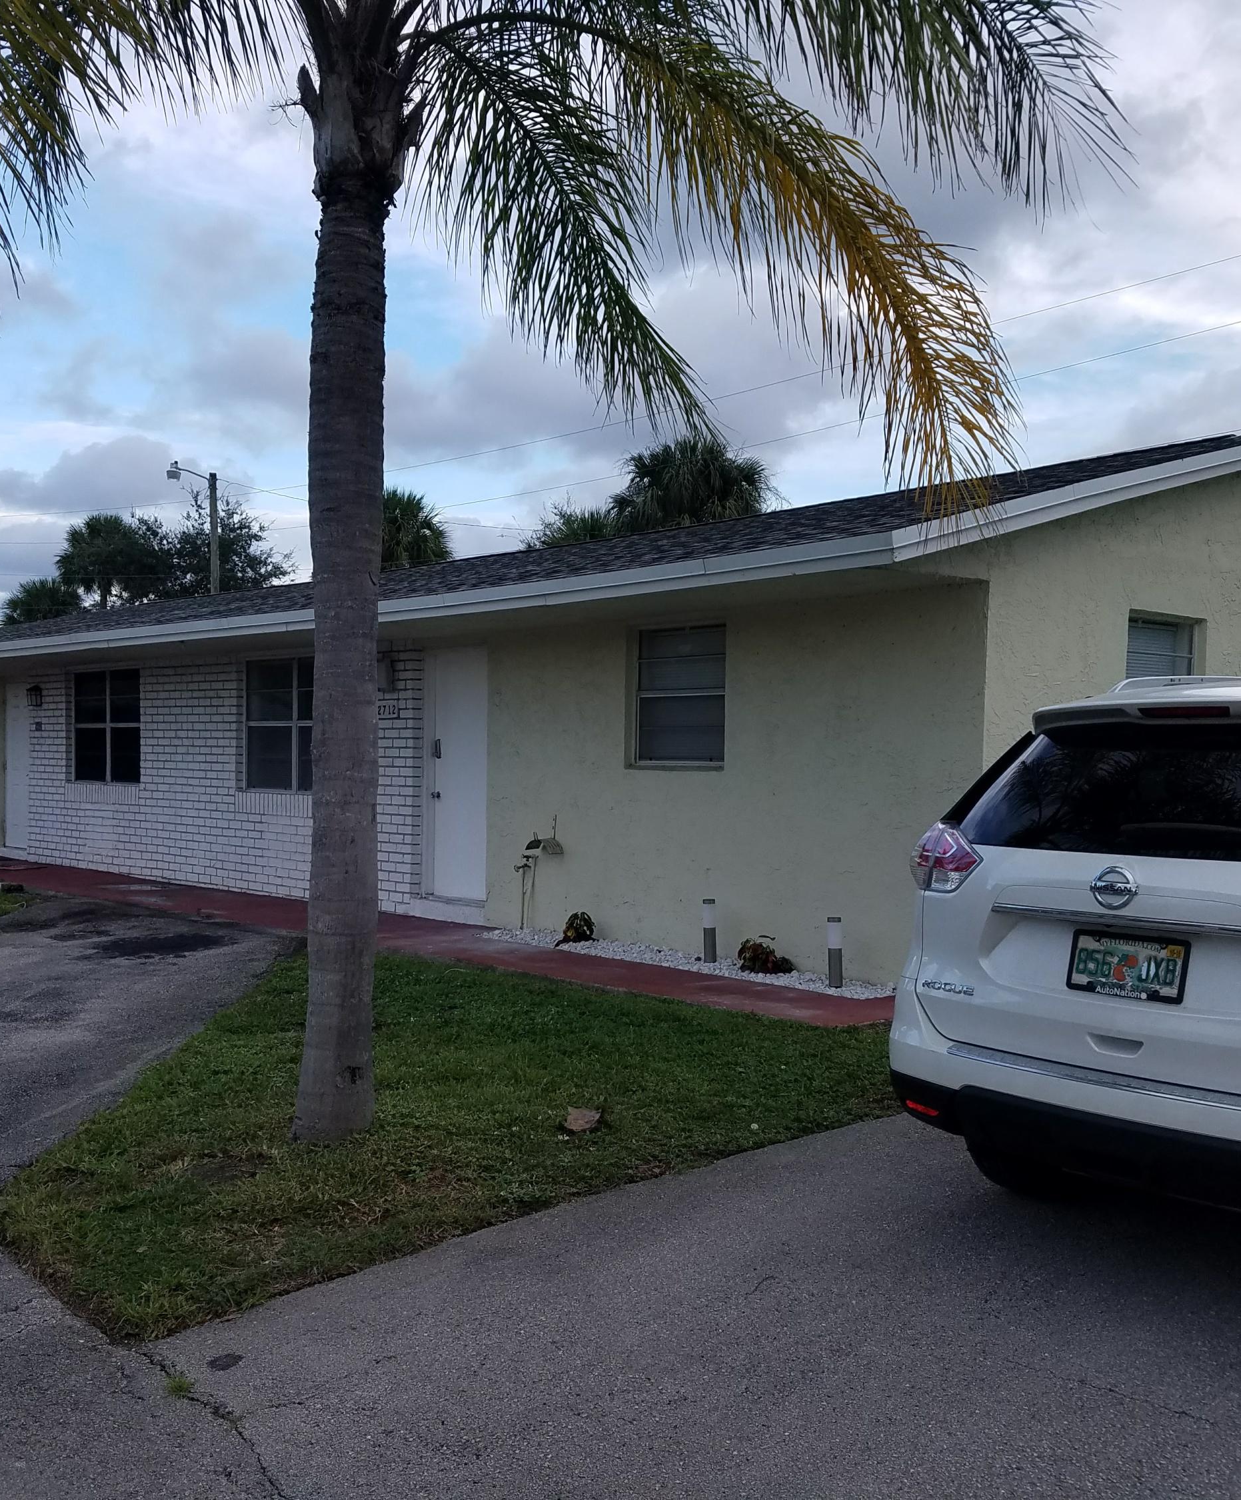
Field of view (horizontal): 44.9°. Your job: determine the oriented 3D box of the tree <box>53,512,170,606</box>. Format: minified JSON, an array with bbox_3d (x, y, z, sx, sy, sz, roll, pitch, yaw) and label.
[{"bbox_3d":[-17.750,-3.579,52.044,3.800,9.340,3.800,0,1,-17],"label":"tree"}]

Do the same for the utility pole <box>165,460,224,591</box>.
[{"bbox_3d":[-9.942,-2.766,35.037,1.250,7.980,0.340,0,1,-16],"label":"utility pole"}]

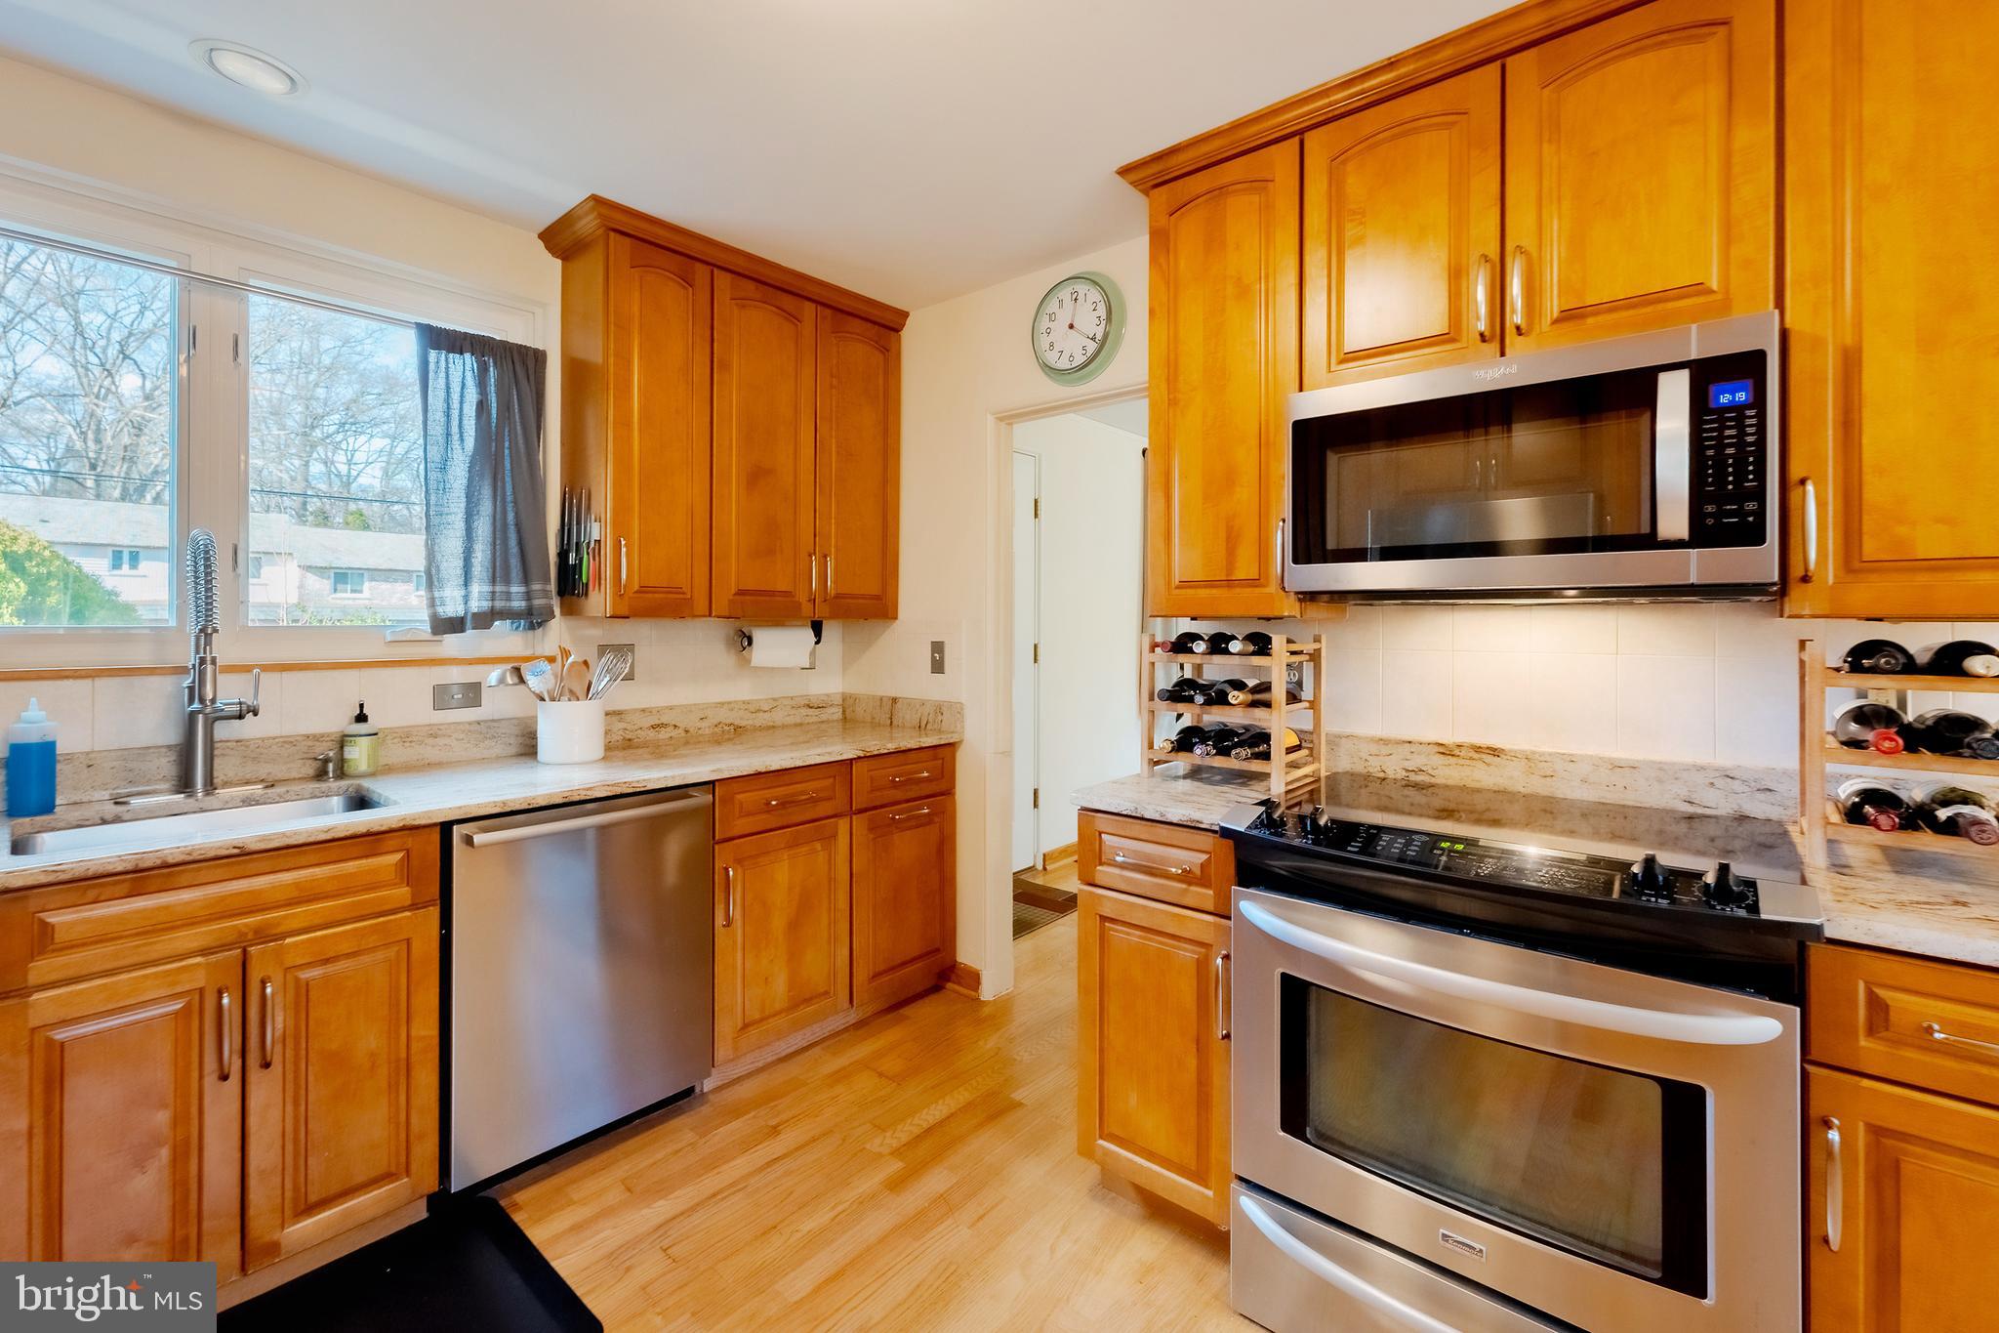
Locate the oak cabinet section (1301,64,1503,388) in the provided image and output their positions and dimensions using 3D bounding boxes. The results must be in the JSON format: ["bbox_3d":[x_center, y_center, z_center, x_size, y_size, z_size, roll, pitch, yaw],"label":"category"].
[{"bbox_3d":[0.920,-0.885,1.746,0.380,0.590,0.310,2,3,37],"label":"oak cabinet section"}]

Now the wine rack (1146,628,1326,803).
[{"bbox_3d":[0.570,0.100,1.903,0.353,0.359,0.245,1,2,38],"label":"wine rack"}]

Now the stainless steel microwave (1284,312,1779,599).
[{"bbox_3d":[1.059,-0.361,1.601,0.763,0.435,0.409,2,3,43],"label":"stainless steel microwave"}]

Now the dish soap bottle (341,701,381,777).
[{"bbox_3d":[-1.592,0.182,1.941,0.071,0.182,0.071,-1,2,-25],"label":"dish soap bottle"}]

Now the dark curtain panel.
[{"bbox_3d":[-1.469,-0.517,2.234,0.061,0.848,0.345,1,2,42],"label":"dark curtain panel"}]

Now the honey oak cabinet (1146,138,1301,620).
[{"bbox_3d":[0.643,-0.672,1.996,0.376,1.100,0.310,1,2,38],"label":"honey oak cabinet"}]

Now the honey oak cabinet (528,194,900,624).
[{"bbox_3d":[-0.860,-0.733,2.614,0.358,1.153,1.101,1,2,42],"label":"honey oak cabinet"}]

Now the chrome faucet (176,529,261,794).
[{"bbox_3d":[-1.753,-0.001,1.761,0.212,0.588,0.120,2,2,37],"label":"chrome faucet"}]

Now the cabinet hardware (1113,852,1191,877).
[{"bbox_3d":[0.311,0.405,1.587,0.160,0.017,0.032,1,2,38],"label":"cabinet hardware"}]

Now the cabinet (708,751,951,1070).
[{"bbox_3d":[-0.703,0.680,2.588,0.613,0.788,0.894,1,2,42],"label":"cabinet"}]

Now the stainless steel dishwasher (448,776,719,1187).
[{"bbox_3d":[-1.200,0.734,2.076,0.626,0.827,0.600,2,2,37],"label":"stainless steel dishwasher"}]

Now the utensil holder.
[{"bbox_3d":[-1.257,0.188,2.280,0.169,0.170,0.167,2,2,37],"label":"utensil holder"}]

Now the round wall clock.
[{"bbox_3d":[0.237,-1.077,2.469,0.348,0.359,0.055,2,3,43],"label":"round wall clock"}]

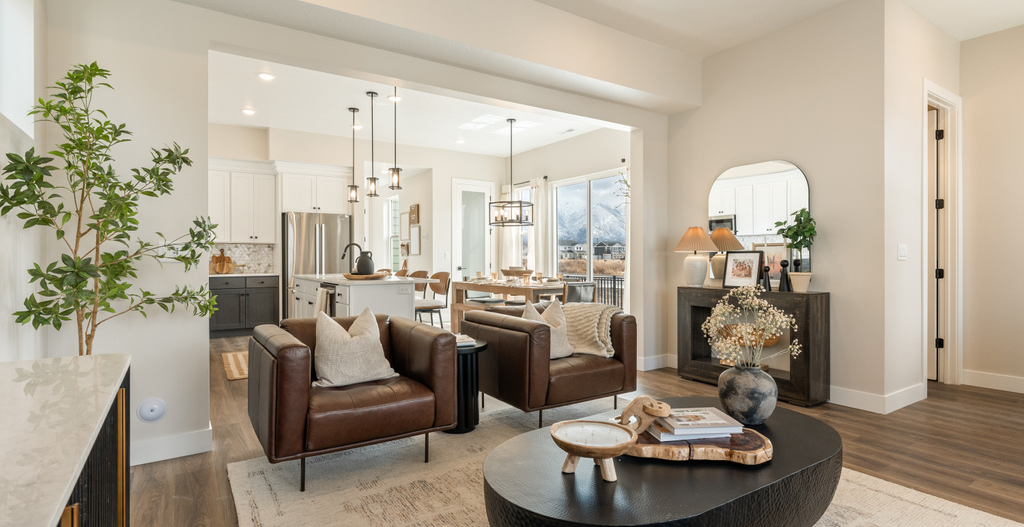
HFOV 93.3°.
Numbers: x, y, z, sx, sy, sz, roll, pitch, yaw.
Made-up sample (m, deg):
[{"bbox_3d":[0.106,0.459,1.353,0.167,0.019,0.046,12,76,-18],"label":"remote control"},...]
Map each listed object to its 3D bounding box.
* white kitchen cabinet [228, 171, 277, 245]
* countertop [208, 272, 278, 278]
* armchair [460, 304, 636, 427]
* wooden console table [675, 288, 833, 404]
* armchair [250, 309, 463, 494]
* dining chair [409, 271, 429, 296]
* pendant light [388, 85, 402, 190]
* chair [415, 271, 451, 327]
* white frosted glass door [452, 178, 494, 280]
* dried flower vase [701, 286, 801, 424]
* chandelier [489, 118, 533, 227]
[{"bbox_3d":[-4.024,-0.845,7.497,0.620,1.070,0.350,0,0,-32],"label":"white kitchen cabinet"},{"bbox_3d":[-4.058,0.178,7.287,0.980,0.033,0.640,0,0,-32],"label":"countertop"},{"bbox_3d":[0.240,0.696,3.451,0.910,0.740,0.860,0,0,-33],"label":"armchair"},{"bbox_3d":[2.032,0.655,4.212,0.300,0.849,1.200,0,0,-32],"label":"wooden console table"},{"bbox_3d":[-0.917,0.699,2.727,0.910,0.740,0.860,0,0,-35],"label":"armchair"},{"bbox_3d":[-1.272,0.595,5.620,0.520,0.970,0.490,0,0,-32],"label":"dining chair"},{"bbox_3d":[-1.217,-1.370,5.050,0.140,1.200,0.140,0,0,-32],"label":"pendant light"},{"bbox_3d":[-0.960,0.585,5.250,0.520,0.970,0.470,0,0,-34],"label":"chair"},{"bbox_3d":[-0.690,-0.210,8.700,0.880,2.560,0.150,0,0,-34],"label":"white frosted glass door"},{"bbox_3d":[1.030,0.390,2.090,0.390,0.585,0.380,0,0,-34],"label":"dried flower vase"},{"bbox_3d":[-0.010,-1.245,6.620,0.600,1.450,0.600,0,0,0],"label":"chandelier"}]

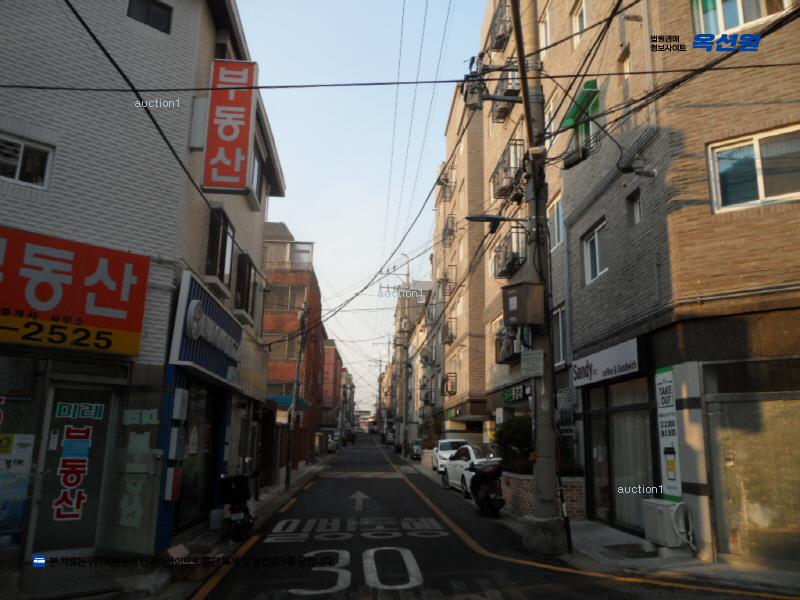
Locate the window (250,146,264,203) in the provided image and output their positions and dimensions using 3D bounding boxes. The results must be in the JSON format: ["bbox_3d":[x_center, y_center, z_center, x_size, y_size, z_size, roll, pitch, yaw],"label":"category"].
[{"bbox_3d":[-3.475,-3.024,14.970,0.200,1.100,1.292,2,-13,-4],"label":"window"}]

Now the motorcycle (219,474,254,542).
[{"bbox_3d":[-2.674,3.387,10.449,0.640,1.020,1.850,4,-13,-12],"label":"motorcycle"}]

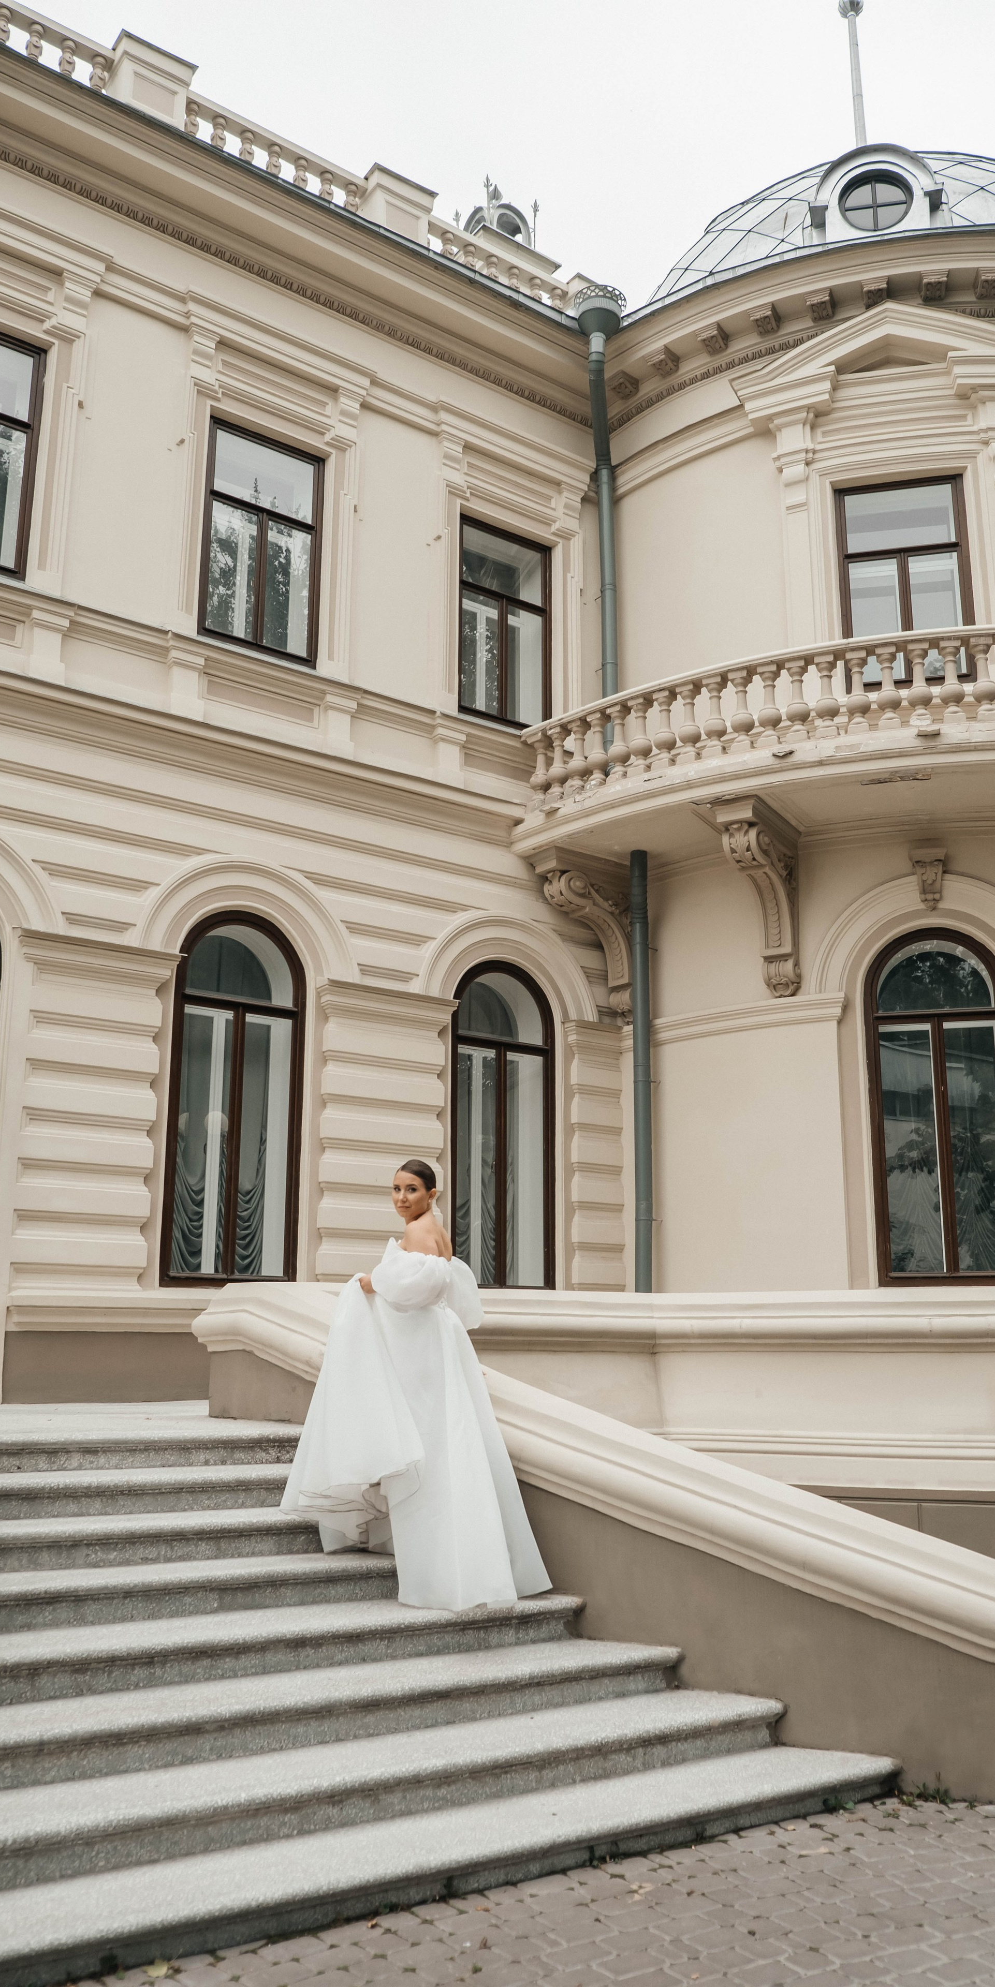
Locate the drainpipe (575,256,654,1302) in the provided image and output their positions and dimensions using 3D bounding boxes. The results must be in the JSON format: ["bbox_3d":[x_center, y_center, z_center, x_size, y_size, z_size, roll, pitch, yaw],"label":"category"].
[{"bbox_3d":[1.022,-1.826,13.538,0.620,10.193,1.000,-1,-13,7],"label":"drainpipe"}]

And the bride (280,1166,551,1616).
[{"bbox_3d":[-0.297,1.530,6.009,0.900,1.690,0.880,-11,-18,39],"label":"bride"}]

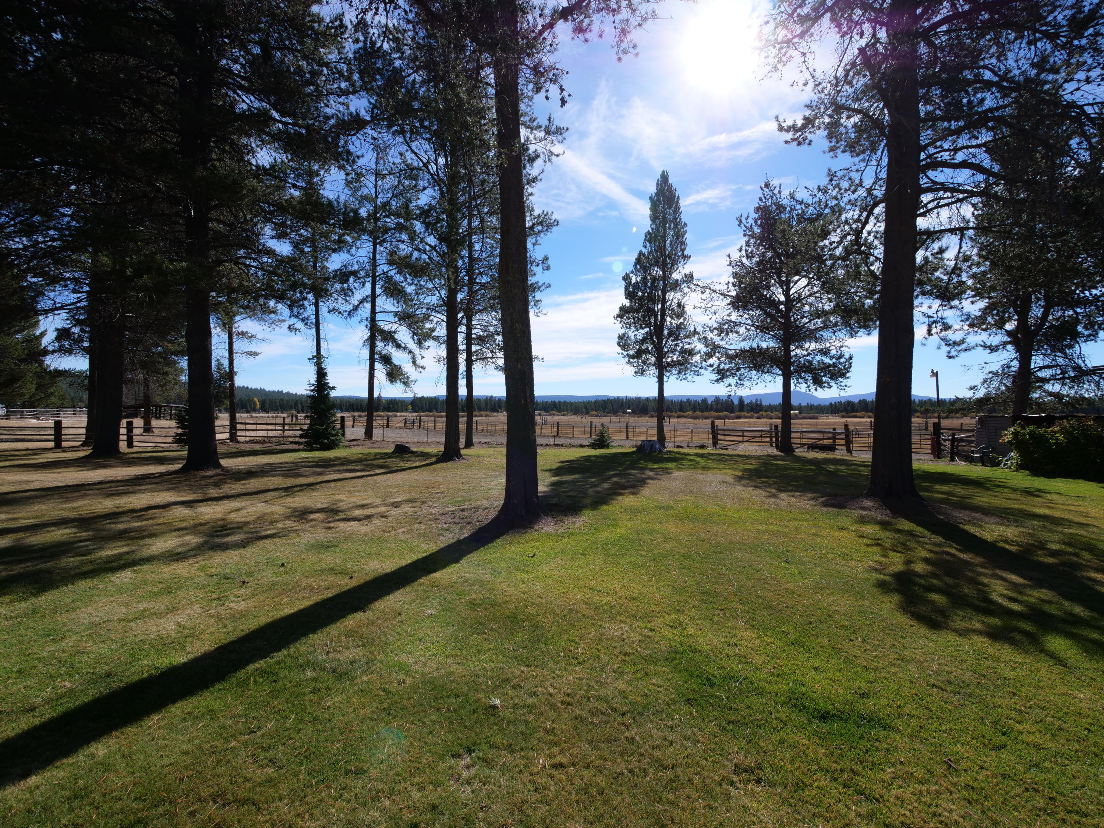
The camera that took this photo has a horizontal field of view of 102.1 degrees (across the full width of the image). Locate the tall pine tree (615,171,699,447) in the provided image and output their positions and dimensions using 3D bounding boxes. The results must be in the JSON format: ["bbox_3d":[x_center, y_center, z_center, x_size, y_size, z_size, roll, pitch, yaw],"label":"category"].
[{"bbox_3d":[5.850,-5.800,24.600,4.700,15.300,4.600,0,1,0],"label":"tall pine tree"}]

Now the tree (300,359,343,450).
[{"bbox_3d":[-11.700,-0.500,22.600,2.250,4.550,2.250,0,1,0],"label":"tree"}]

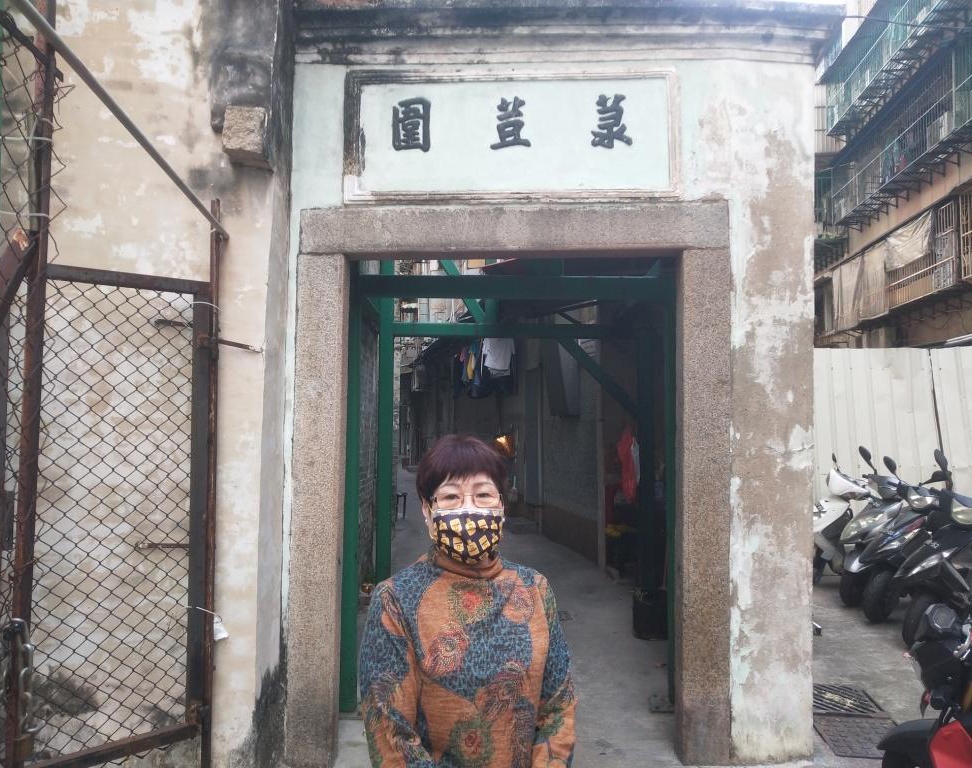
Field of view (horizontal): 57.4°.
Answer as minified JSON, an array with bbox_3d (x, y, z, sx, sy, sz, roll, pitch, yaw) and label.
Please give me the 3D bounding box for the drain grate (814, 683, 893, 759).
[{"bbox_3d":[1.889,1.747,4.623,0.421,0.040,1.197,0,-3,7],"label":"drain grate"}]

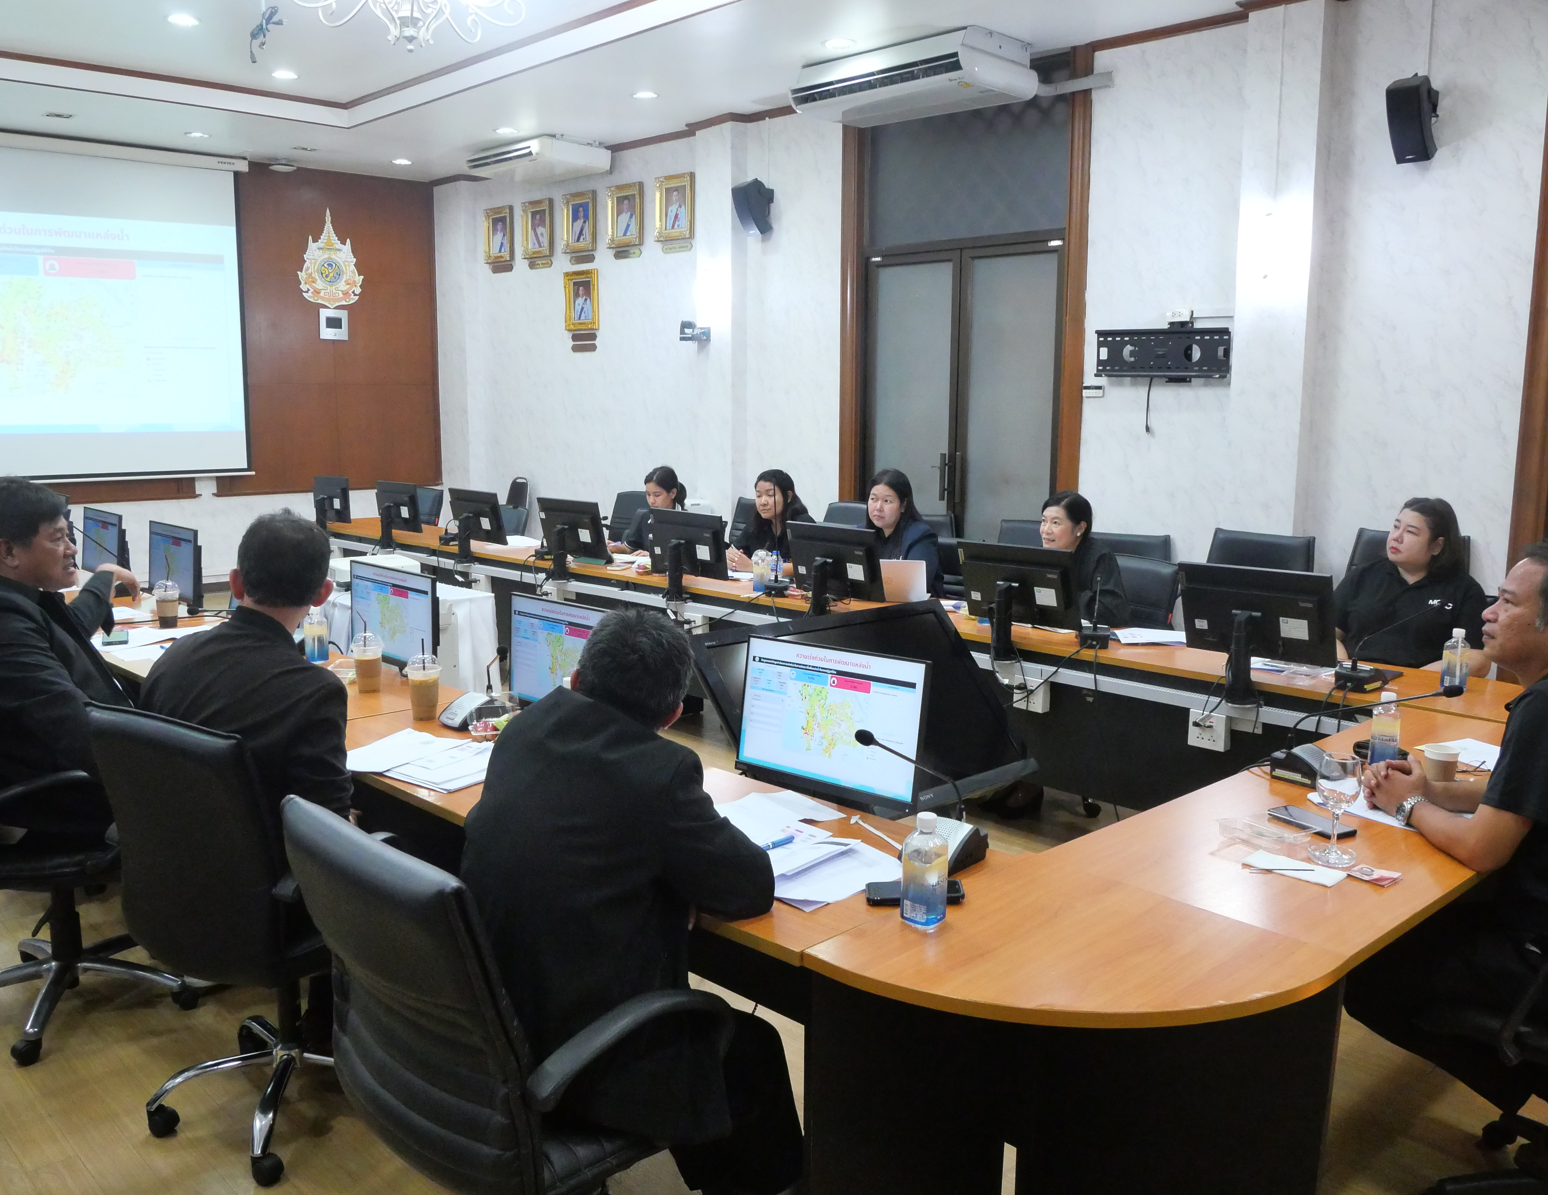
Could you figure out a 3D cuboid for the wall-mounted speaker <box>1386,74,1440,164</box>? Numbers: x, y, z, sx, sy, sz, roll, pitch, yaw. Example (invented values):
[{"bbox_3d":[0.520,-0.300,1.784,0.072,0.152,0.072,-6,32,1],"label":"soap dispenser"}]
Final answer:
[{"bbox_3d":[2.722,-2.035,5.080,0.190,0.335,0.185,-25,21,-26],"label":"wall-mounted speaker"}]

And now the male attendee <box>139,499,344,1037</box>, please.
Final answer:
[{"bbox_3d":[-1.020,0.485,2.824,0.519,1.333,0.706,3,10,19],"label":"male attendee"}]

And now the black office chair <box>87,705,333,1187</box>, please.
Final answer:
[{"bbox_3d":[-1.058,0.669,2.630,0.600,0.930,0.620,5,11,28],"label":"black office chair"}]

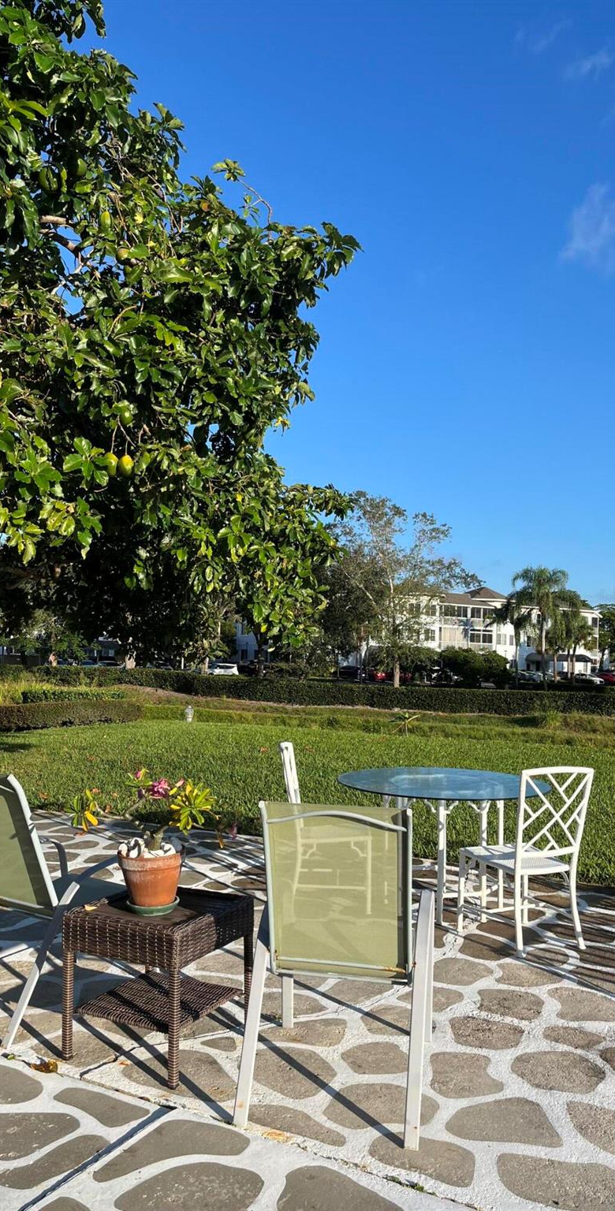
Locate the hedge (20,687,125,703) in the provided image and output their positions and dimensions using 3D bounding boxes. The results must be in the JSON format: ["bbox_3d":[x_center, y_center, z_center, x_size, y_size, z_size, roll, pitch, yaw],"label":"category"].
[{"bbox_3d":[-7.828,3.081,29.879,3.700,0.680,0.850,3,-3,-37],"label":"hedge"}]

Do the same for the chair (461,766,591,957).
[{"bbox_3d":[1.132,1.292,4.748,0.460,0.900,0.530,2,-3,-24],"label":"chair"}]

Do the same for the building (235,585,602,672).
[{"bbox_3d":[14.920,3.474,118.986,47.000,11.000,20.000,3,-3,-30],"label":"building"}]

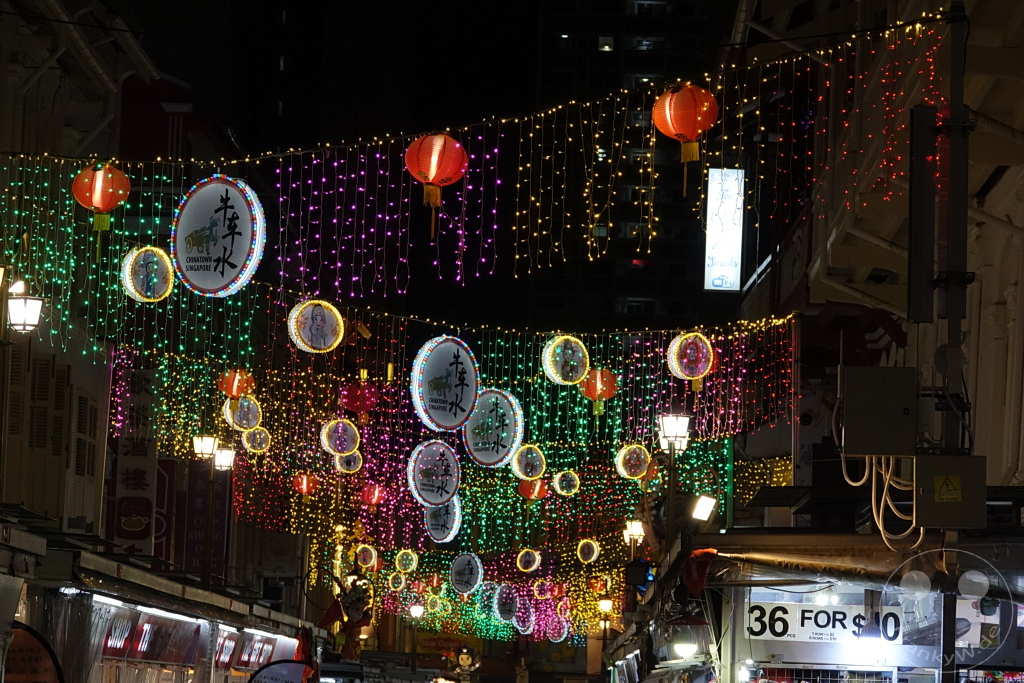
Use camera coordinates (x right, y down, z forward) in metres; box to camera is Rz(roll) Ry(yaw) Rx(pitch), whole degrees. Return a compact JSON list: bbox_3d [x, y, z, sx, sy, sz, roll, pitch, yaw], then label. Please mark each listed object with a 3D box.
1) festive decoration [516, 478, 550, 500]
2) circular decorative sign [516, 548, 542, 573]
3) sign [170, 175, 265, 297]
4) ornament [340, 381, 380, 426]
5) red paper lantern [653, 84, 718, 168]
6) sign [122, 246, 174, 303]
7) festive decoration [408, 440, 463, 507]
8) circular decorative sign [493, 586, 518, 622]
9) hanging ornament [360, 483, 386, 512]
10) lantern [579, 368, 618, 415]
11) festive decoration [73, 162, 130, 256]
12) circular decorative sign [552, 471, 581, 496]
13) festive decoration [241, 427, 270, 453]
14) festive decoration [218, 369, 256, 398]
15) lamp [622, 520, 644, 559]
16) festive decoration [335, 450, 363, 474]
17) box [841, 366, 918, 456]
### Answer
[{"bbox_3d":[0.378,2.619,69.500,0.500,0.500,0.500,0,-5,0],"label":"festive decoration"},{"bbox_3d":[0.451,5.821,105.000,0.600,0.600,0.170,-3,-6,31],"label":"circular decorative sign"},{"bbox_3d":[-1.978,-0.710,26.600,0.820,0.820,0.110,-3,-7,41],"label":"sign"},{"bbox_3d":[-1.609,0.653,42.000,0.400,0.470,0.400,0,-5,0],"label":"ornament"},{"bbox_3d":[1.329,-1.671,30.300,0.500,0.590,0.500,0,-5,3],"label":"red paper lantern"},{"bbox_3d":[-3.973,-0.730,43.100,0.600,0.600,0.170,5,-7,-41],"label":"sign"},{"bbox_3d":[-1.322,2.227,66.600,1.120,1.120,0.140,5,-8,-44],"label":"festive decoration"},{"bbox_3d":[-0.219,8.212,123.700,0.140,1.120,1.120,-4,-7,38],"label":"circular decorative sign"},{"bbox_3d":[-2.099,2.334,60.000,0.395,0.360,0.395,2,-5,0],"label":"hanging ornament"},{"bbox_3d":[1.094,0.626,50.000,0.500,0.600,0.500,0,-5,1],"label":"lantern"},{"bbox_3d":[-2.813,-0.881,27.100,0.395,0.660,0.395,2,-5,0],"label":"festive decoration"},{"bbox_3d":[0.930,2.424,67.500,0.430,0.430,0.120,5,-6,-30],"label":"circular decorative sign"},{"bbox_3d":[-6.021,2.305,93.000,0.600,0.600,0.170,3,-6,-25],"label":"festive decoration"},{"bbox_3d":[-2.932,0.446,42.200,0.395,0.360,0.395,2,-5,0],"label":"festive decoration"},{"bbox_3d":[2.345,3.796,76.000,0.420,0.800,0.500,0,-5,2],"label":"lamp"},{"bbox_3d":[-2.721,1.997,65.800,0.430,0.430,0.120,4,-5,-20],"label":"festive decoration"},{"bbox_3d":[2.075,0.394,22.300,0.410,0.500,0.200,0,-5,-2],"label":"box"}]

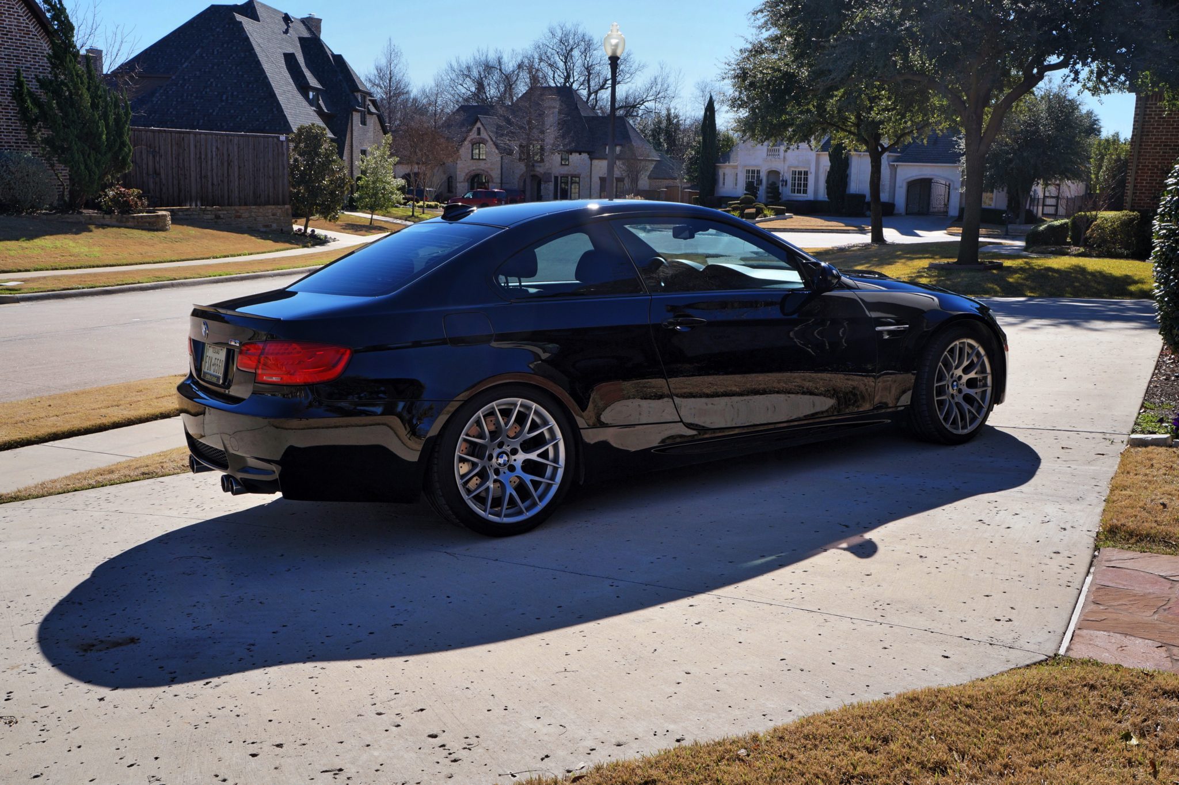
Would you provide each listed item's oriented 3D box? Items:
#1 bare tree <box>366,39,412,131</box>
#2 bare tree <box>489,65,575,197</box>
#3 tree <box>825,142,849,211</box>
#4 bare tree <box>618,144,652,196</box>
[{"bbox_3d":[-20.166,-26.950,112.001,4.520,16.490,4.520,1,11,0],"label":"bare tree"},{"bbox_3d":[-3.741,-15.815,69.000,5.197,9.081,5.197,1,11,-3],"label":"bare tree"},{"bbox_3d":[16.446,-14.206,74.000,1.531,4.752,1.531,4,11,12],"label":"tree"},{"bbox_3d":[4.262,-20.298,104.020,3.270,5.660,3.270,1,11,0],"label":"bare tree"}]

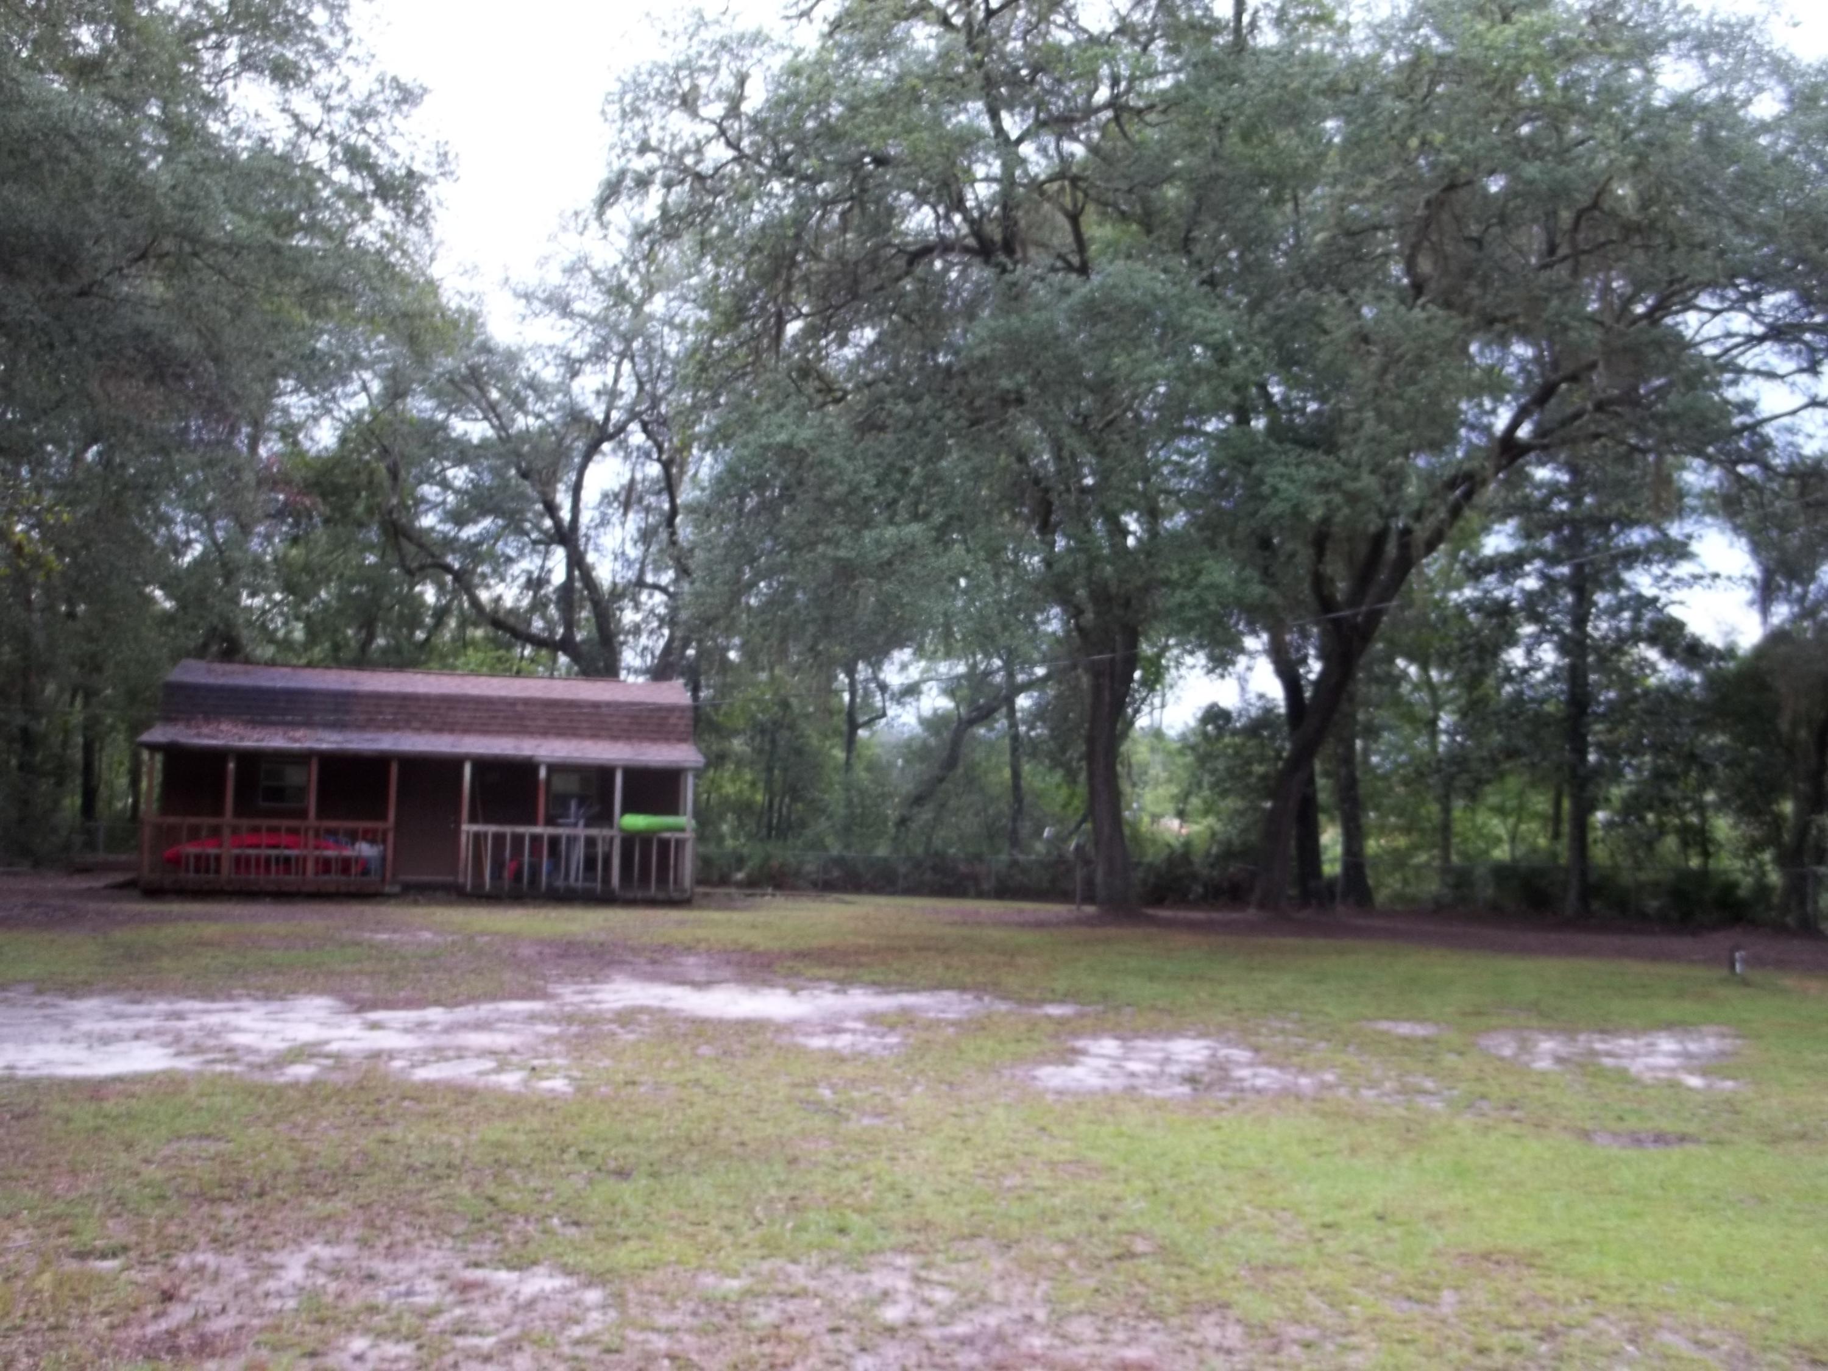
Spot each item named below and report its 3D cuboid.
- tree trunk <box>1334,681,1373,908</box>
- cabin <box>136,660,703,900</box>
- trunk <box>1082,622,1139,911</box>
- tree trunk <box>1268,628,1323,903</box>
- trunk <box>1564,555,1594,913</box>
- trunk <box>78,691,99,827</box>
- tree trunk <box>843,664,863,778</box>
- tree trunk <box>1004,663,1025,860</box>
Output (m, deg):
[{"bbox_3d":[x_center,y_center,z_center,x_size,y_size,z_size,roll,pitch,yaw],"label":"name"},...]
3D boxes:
[{"bbox_3d":[8.442,2.100,33.500,0.720,4.338,0.600,1,-4,14],"label":"tree trunk"},{"bbox_3d":[-8.450,1.630,30.407,8.750,3.850,5.500,3,-4,-13],"label":"cabin"},{"bbox_3d":[3.550,1.459,31.500,1.000,5.215,0.800,1,-4,6],"label":"trunk"},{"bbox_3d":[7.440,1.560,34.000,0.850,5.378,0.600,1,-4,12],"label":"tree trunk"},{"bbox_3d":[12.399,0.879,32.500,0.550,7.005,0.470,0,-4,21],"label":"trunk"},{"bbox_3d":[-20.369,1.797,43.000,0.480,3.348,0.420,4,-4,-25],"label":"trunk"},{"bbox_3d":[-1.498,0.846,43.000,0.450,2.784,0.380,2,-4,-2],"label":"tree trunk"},{"bbox_3d":[2.352,1.680,41.000,0.460,4.671,0.400,1,-4,3],"label":"tree trunk"}]

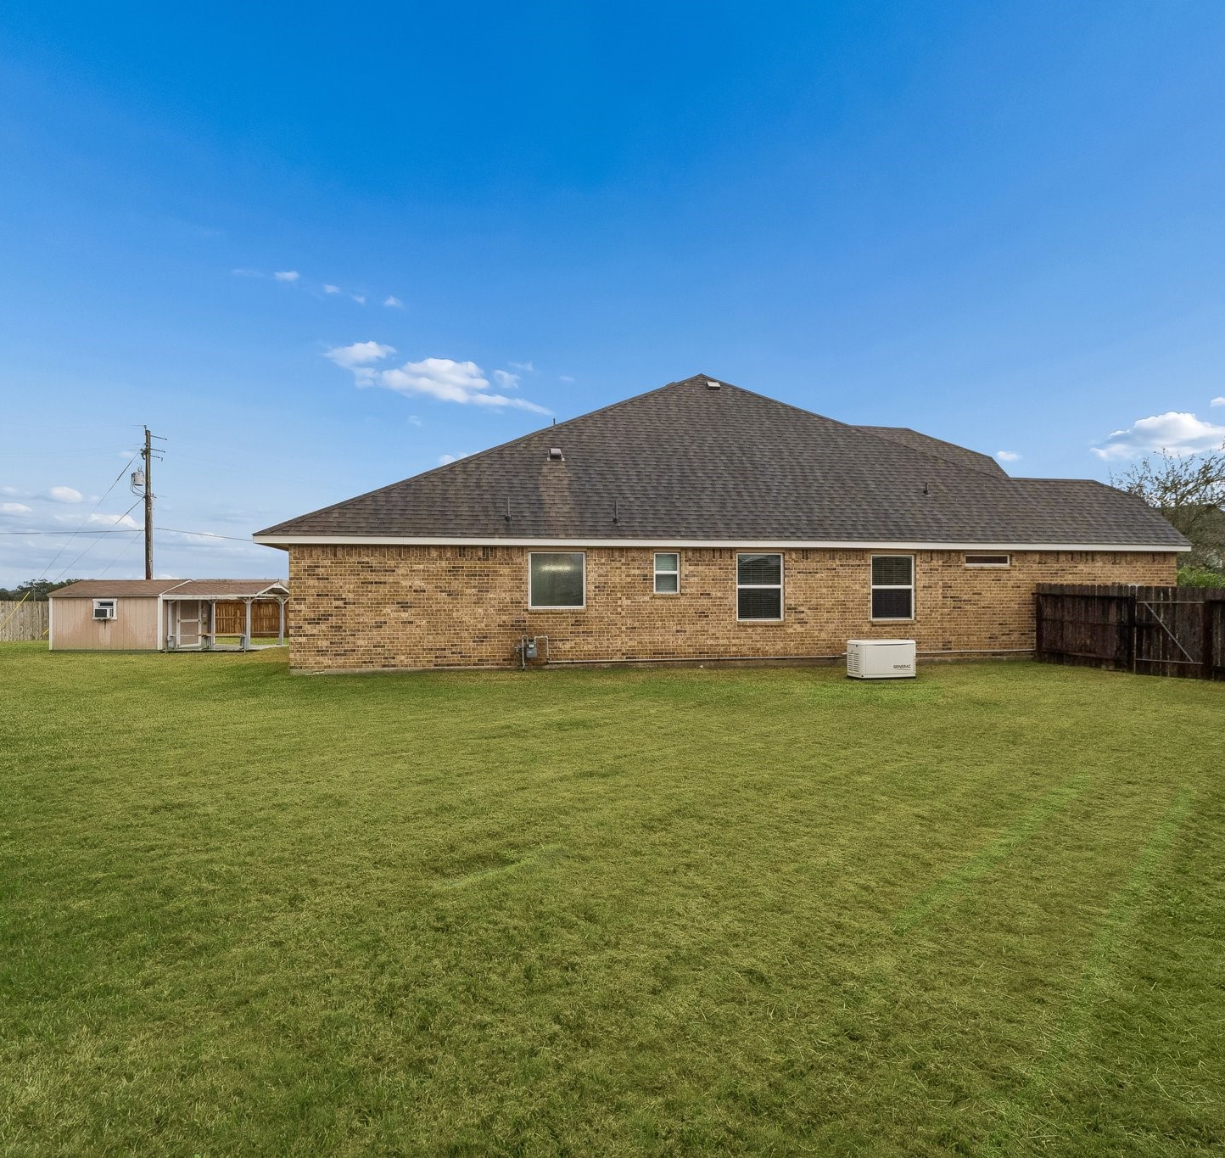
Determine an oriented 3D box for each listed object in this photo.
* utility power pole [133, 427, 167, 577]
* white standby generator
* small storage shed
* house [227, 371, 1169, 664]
[{"bbox_3d":[-20.800,-2.050,30.300,1.300,9.550,1.100,0,0,-44],"label":"utility power pole"},{"bbox_3d":[5.580,1.620,13.900,1.220,0.750,0.640,0,0,-9],"label":"white standby generator"},{"bbox_3d":[-14.550,1.160,22.950,6.950,2.340,3.000,0,0,4],"label":"small storage shed"},{"bbox_3d":[2.180,-1.950,22.900,21.000,7.850,17.000,0,0,-9],"label":"house"}]

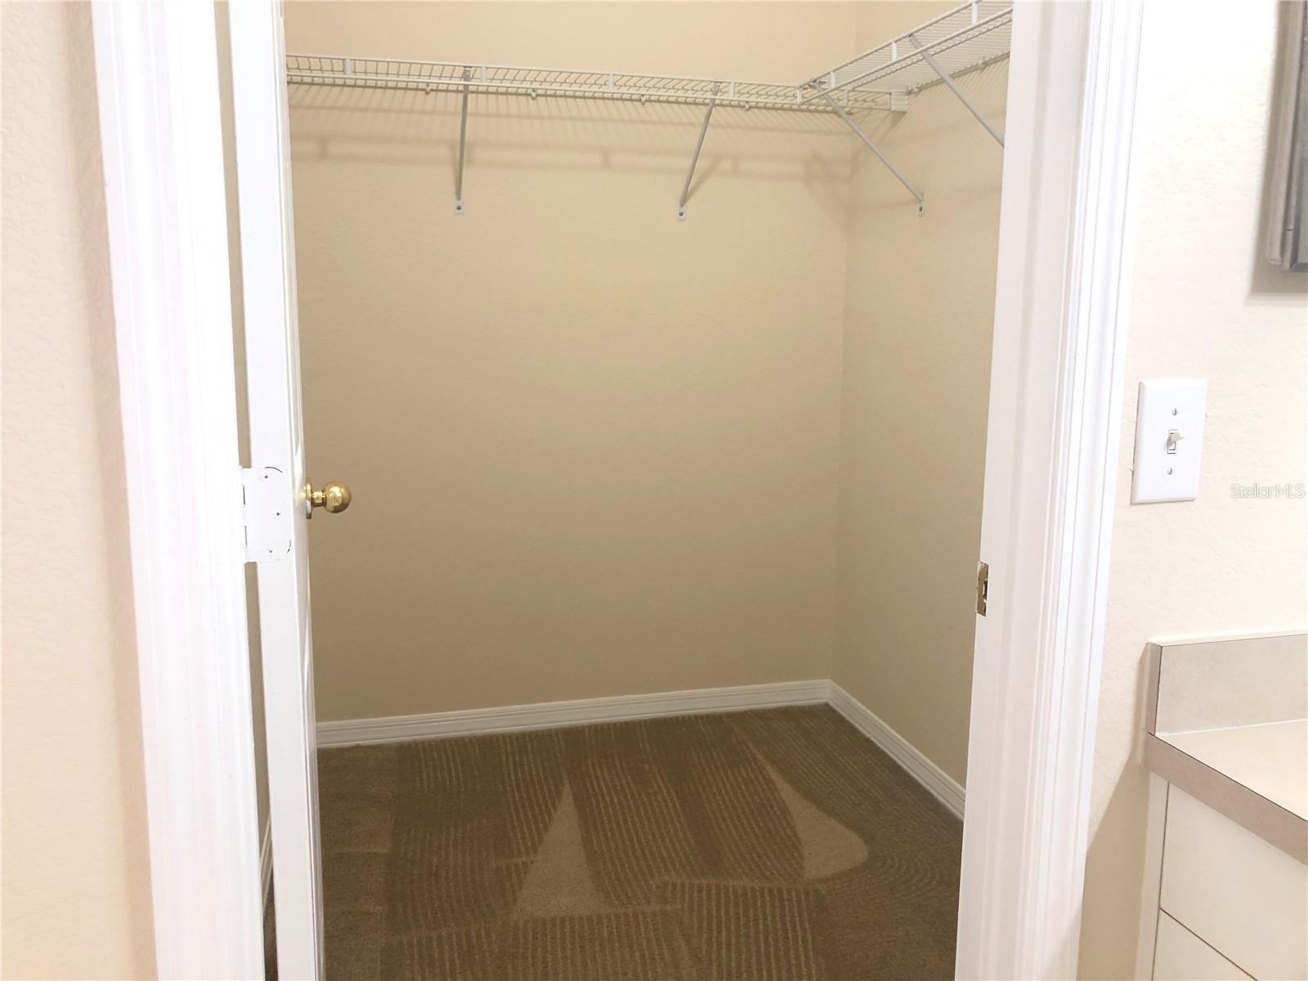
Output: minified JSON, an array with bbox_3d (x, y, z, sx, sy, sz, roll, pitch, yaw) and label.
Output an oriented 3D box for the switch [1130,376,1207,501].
[{"bbox_3d":[0.521,-0.048,1.059,0.079,0.124,0.016,-2,10,-14],"label":"switch"}]

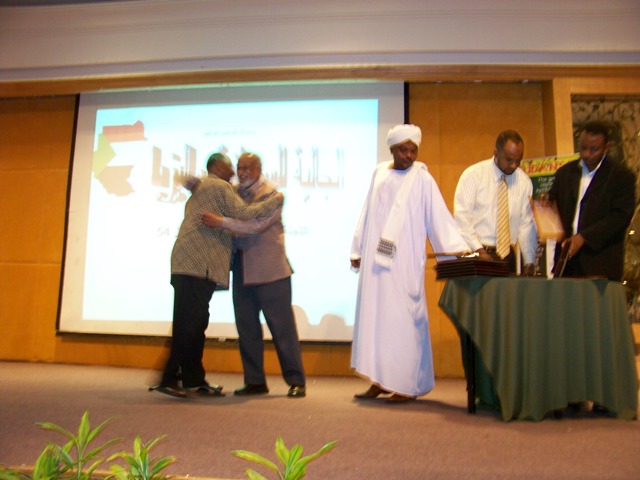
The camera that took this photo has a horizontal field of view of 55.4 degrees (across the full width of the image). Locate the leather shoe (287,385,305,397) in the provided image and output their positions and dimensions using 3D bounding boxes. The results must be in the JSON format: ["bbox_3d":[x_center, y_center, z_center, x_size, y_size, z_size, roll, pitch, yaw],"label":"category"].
[{"bbox_3d":[-0.153,0.982,3.980,0.105,0.090,0.280,-1,-8,18],"label":"leather shoe"}]

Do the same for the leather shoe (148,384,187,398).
[{"bbox_3d":[-0.981,0.981,3.950,0.275,0.095,0.100,11,-7,3],"label":"leather shoe"}]

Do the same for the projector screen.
[{"bbox_3d":[-0.889,-0.287,5.902,3.401,2.512,0.050,0,-8,9],"label":"projector screen"}]

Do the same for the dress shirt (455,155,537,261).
[{"bbox_3d":[1.122,-0.181,3.878,0.490,0.640,0.330,2,-8,-5],"label":"dress shirt"}]

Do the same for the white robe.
[{"bbox_3d":[0.591,0.254,4.031,0.700,1.480,0.450,0,-8,12],"label":"white robe"}]

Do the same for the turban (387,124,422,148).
[{"bbox_3d":[0.576,-0.702,4.157,0.230,0.155,0.250,2,-8,-5],"label":"turban"}]

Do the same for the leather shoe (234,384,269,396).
[{"bbox_3d":[-0.449,0.987,4.000,0.275,0.090,0.100,6,-9,-31],"label":"leather shoe"}]

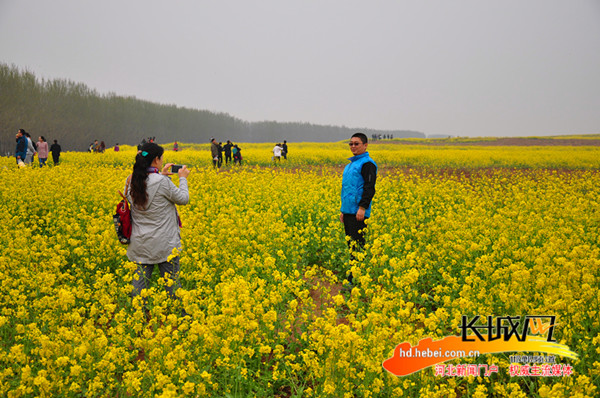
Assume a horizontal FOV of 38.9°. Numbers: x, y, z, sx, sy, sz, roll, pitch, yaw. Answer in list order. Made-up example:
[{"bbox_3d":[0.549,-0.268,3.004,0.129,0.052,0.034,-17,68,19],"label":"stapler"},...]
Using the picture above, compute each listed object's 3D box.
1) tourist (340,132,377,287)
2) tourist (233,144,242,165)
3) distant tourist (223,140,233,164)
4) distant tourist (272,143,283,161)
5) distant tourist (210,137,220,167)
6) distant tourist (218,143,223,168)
[{"bbox_3d":[0.677,0.119,9.662,0.520,1.740,0.340,4,6,45],"label":"tourist"},{"bbox_3d":[-4.388,-3.030,60.056,0.480,1.580,0.380,1,4,12],"label":"tourist"},{"bbox_3d":[-4.273,-2.622,50.561,0.560,1.700,0.400,2,4,24],"label":"distant tourist"},{"bbox_3d":[-1.661,-3.327,64.057,0.380,1.600,0.500,-4,6,-45],"label":"distant tourist"},{"bbox_3d":[-4.386,-2.258,44.061,0.360,1.710,0.500,1,4,9],"label":"distant tourist"},{"bbox_3d":[-4.661,-2.516,50.058,0.360,1.630,0.480,0,4,-6],"label":"distant tourist"}]

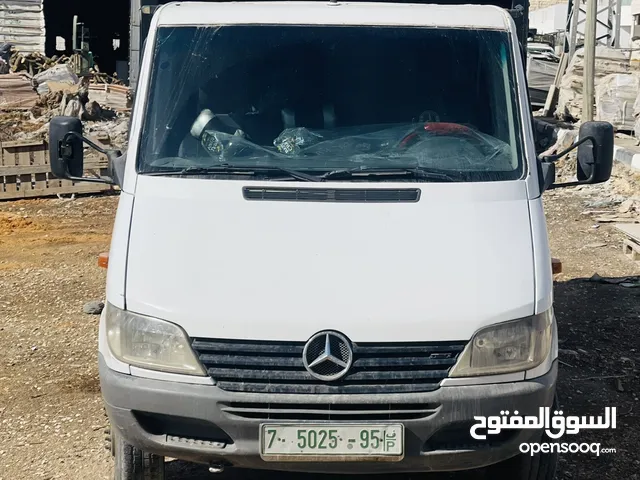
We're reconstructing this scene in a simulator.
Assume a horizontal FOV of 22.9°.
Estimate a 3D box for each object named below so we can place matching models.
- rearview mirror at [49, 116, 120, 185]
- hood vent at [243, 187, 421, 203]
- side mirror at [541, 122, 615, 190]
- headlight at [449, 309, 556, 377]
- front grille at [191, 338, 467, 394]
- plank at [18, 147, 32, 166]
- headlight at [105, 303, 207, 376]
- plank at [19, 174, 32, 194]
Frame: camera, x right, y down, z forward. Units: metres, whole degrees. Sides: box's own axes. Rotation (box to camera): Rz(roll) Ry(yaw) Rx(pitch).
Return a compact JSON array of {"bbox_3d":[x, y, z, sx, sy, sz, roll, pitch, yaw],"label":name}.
[{"bbox_3d":[-1.027,-0.390,6.880,0.285,0.270,0.200,1,7,0],"label":"rearview mirror"},{"bbox_3d":[0.048,-0.187,6.530,0.730,0.030,0.100,1,39,0],"label":"hood vent"},{"bbox_3d":[1.118,-0.371,6.880,0.300,0.275,0.200,1,7,0],"label":"side mirror"},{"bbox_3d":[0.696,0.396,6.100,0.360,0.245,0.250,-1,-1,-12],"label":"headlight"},{"bbox_3d":[0.032,0.479,5.980,1.030,0.190,0.120,1,-8,0],"label":"front grille"},{"bbox_3d":[-4.016,-1.138,21.500,0.170,0.260,0.025,3,7,15],"label":"plank"},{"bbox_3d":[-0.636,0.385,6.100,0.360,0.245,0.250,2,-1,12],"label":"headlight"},{"bbox_3d":[-4.016,-0.756,21.500,0.170,0.260,0.025,3,7,15],"label":"plank"}]

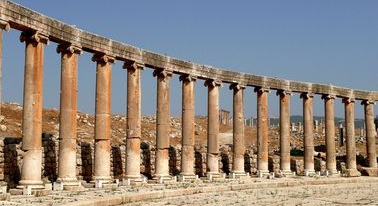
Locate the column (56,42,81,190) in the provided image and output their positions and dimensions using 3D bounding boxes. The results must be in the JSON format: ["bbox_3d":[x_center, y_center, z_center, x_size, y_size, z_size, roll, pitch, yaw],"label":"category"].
[{"bbox_3d":[-5.531,0.547,27.560,0.950,6.413,0.950,0,-5,0],"label":"column"}]

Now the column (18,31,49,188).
[{"bbox_3d":[-6.093,0.304,23.576,1.050,6.160,1.080,-2,-6,18],"label":"column"}]

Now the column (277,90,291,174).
[{"bbox_3d":[7.485,2.282,46.723,0.950,6.413,0.950,5,-8,-43],"label":"column"}]

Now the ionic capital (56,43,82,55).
[{"bbox_3d":[-5.555,-2.420,27.845,0.820,0.450,0.920,-3,-6,21],"label":"ionic capital"}]

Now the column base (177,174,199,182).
[{"bbox_3d":[-0.037,4.623,37.542,1.000,0.481,1.000,-4,-7,34],"label":"column base"}]

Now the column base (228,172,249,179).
[{"bbox_3d":[3.406,4.915,40.660,1.000,0.520,1.000,-4,-7,40],"label":"column base"}]

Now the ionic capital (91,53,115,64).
[{"bbox_3d":[-4.112,-2.066,29.007,0.800,0.410,0.950,-3,-6,25],"label":"ionic capital"}]

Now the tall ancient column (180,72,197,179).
[{"bbox_3d":[-0.020,1.434,35.701,1.050,6.160,1.080,0,-5,0],"label":"tall ancient column"}]

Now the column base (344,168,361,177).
[{"bbox_3d":[14.182,5.993,52.123,1.020,0.625,1.020,3,-7,-34],"label":"column base"}]

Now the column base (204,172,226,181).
[{"bbox_3d":[1.596,4.715,38.476,1.000,0.520,1.000,-4,-6,37],"label":"column base"}]

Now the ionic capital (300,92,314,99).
[{"bbox_3d":[9.437,-0.553,47.440,0.900,0.450,0.820,5,-7,-43],"label":"ionic capital"}]

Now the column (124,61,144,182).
[{"bbox_3d":[-2.801,0.999,31.024,1.050,6.160,1.080,0,-5,0],"label":"column"}]

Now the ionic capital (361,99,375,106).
[{"bbox_3d":[15.599,0.082,52.357,0.950,0.410,0.800,4,-7,-38],"label":"ionic capital"}]

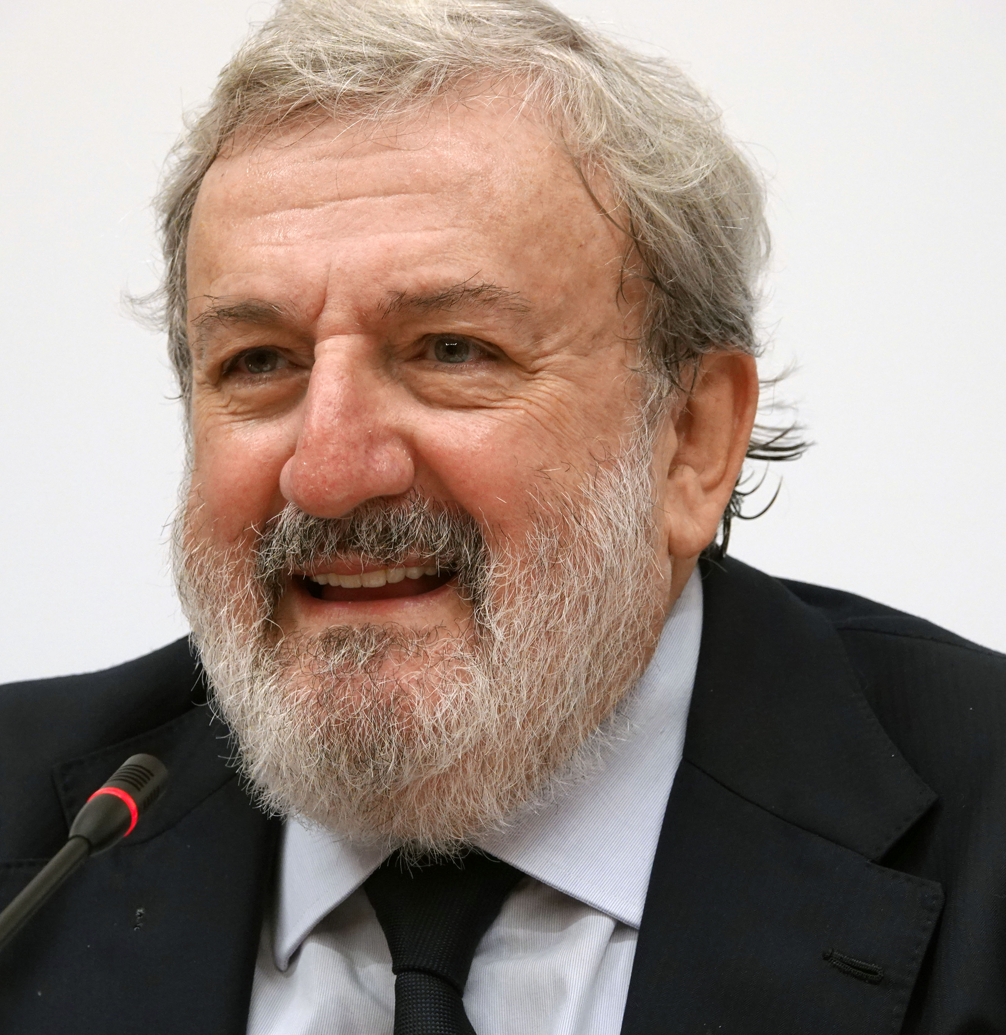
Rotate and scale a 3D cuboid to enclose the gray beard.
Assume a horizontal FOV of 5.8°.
[{"bbox_3d":[-0.030,0.039,3.150,0.150,0.140,0.113,-1,-7,21],"label":"gray beard"}]

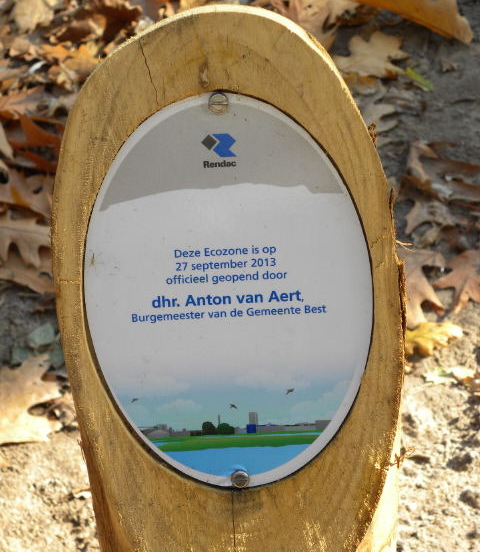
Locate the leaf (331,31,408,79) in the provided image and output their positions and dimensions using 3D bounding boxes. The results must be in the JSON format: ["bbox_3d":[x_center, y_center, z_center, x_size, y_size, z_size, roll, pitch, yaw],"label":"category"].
[{"bbox_3d":[0.150,-0.256,1.813,0.090,0.018,0.082,-3,42,0],"label":"leaf"}]

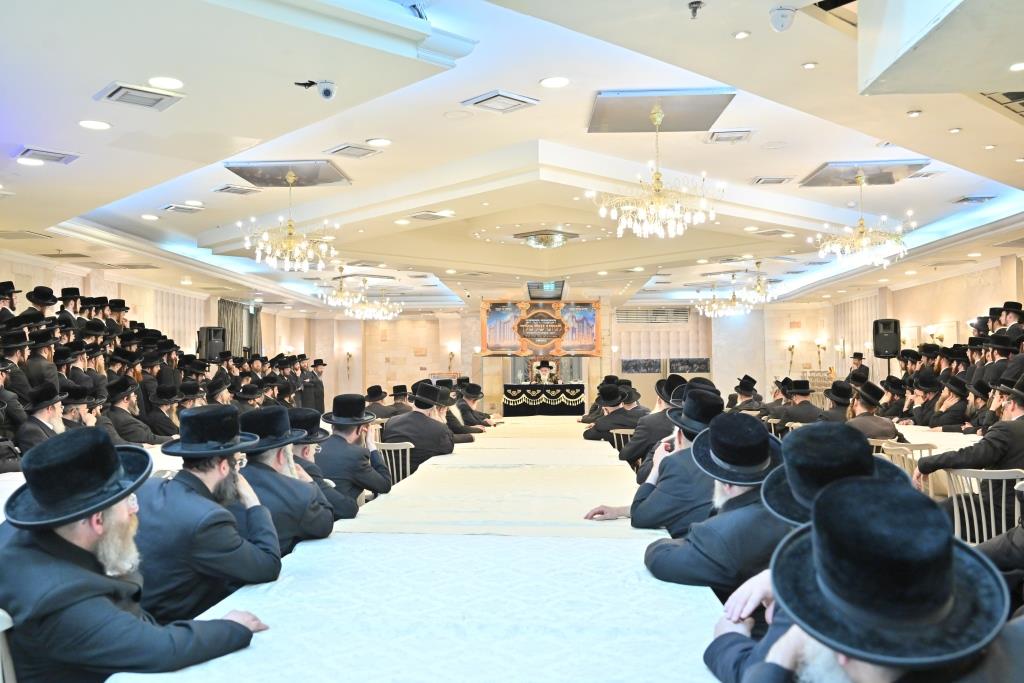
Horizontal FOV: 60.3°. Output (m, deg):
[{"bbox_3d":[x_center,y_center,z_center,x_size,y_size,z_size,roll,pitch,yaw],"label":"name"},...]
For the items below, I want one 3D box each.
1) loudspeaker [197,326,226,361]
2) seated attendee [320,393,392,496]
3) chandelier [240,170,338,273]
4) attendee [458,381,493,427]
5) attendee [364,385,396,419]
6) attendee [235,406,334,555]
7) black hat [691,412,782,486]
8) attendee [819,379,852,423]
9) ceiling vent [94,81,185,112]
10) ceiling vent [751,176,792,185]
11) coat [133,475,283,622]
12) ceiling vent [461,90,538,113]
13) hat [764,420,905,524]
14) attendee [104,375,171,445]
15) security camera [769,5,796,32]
[{"bbox_3d":[-5.672,0.038,16.700,0.370,0.630,0.400,-2,-3,41],"label":"loudspeaker"},{"bbox_3d":[-1.030,0.991,5.517,0.780,1.350,0.570,2,-2,-45],"label":"seated attendee"},{"bbox_3d":[-2.342,-1.265,9.286,1.010,1.058,1.010,0,-2,3],"label":"chandelier"},{"bbox_3d":[-0.600,1.321,13.360,0.800,1.360,0.580,2,-3,-45],"label":"attendee"},{"bbox_3d":[-1.878,1.242,12.709,0.550,1.280,0.750,0,-2,10],"label":"attendee"},{"bbox_3d":[-1.111,0.952,4.050,0.780,1.340,0.570,1,-2,-35],"label":"attendee"},{"bbox_3d":[0.896,0.435,3.518,0.360,0.165,0.385,2,18,0],"label":"black hat"},{"bbox_3d":[4.097,1.190,11.065,0.520,1.340,0.720,1,-2,-15],"label":"attendee"},{"bbox_3d":[-2.658,-1.764,6.290,0.480,0.060,0.480,2,-3,-42],"label":"ceiling vent"},{"bbox_3d":[2.782,-1.718,9.402,0.400,0.040,0.400,0,-2,4],"label":"ceiling vent"},{"bbox_3d":[-1.130,0.822,3.242,0.540,0.700,0.500,-2,-3,43],"label":"coat"},{"bbox_3d":[-0.095,-2.063,7.532,0.480,0.060,0.480,2,-3,-42],"label":"ceiling vent"},{"bbox_3d":[0.809,0.328,2.191,0.360,0.165,0.385,-16,18,-39],"label":"hat"},{"bbox_3d":[-3.872,1.065,8.978,0.780,1.410,0.570,1,-2,-25],"label":"attendee"},{"bbox_3d":[1.227,-1.463,4.000,0.110,0.100,0.110,0,-2,5],"label":"security camera"}]

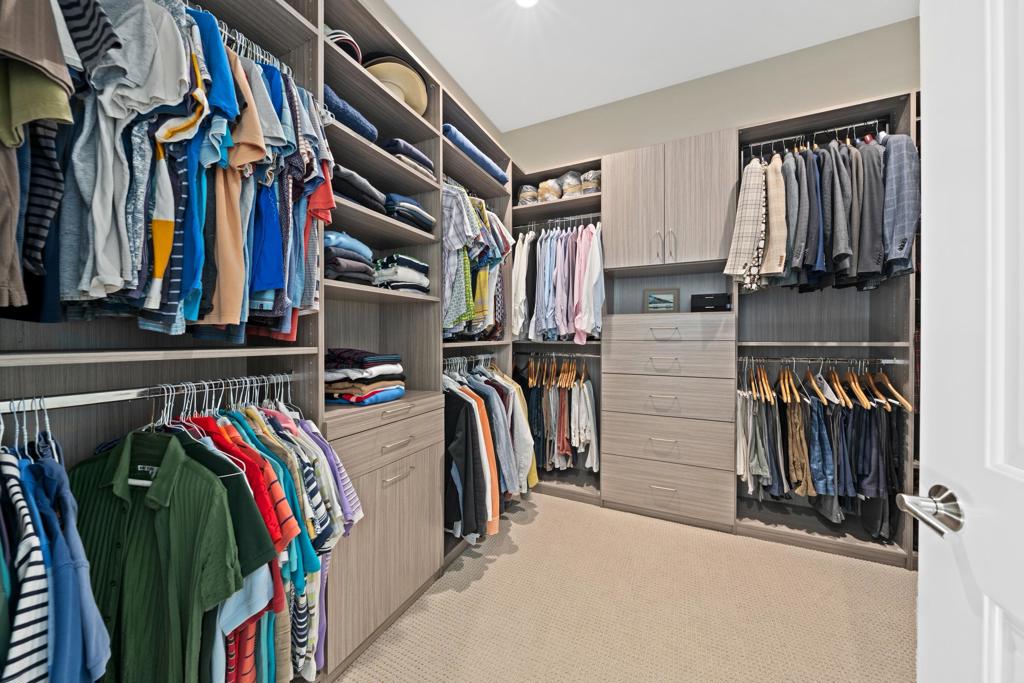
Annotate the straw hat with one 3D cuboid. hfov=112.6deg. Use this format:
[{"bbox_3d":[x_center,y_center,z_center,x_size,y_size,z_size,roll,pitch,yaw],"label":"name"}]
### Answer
[{"bbox_3d":[-0.554,-1.101,1.527,0.330,0.120,0.320,-32,-18,18],"label":"straw hat"}]

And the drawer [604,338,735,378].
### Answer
[{"bbox_3d":[1.032,0.106,2.312,0.761,0.221,0.360,0,0,25],"label":"drawer"}]

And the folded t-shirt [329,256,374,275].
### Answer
[{"bbox_3d":[-0.671,-0.265,1.262,0.260,0.045,0.205,0,0,25],"label":"folded t-shirt"}]

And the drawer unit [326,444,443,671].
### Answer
[{"bbox_3d":[-0.618,0.761,1.425,0.360,0.585,0.612,0,0,25],"label":"drawer unit"}]

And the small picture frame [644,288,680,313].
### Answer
[{"bbox_3d":[1.026,-0.265,2.337,0.226,0.181,0.035,0,-6,25],"label":"small picture frame"}]

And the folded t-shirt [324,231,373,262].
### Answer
[{"bbox_3d":[-0.709,-0.361,1.335,0.270,0.058,0.200,0,0,25],"label":"folded t-shirt"}]

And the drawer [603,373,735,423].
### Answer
[{"bbox_3d":[1.032,0.344,2.312,0.761,0.254,0.360,0,0,25],"label":"drawer"}]

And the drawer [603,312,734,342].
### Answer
[{"bbox_3d":[1.032,-0.088,2.312,0.761,0.167,0.360,0,0,25],"label":"drawer"}]

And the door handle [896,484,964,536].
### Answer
[{"bbox_3d":[0.598,0.246,0.481,0.058,0.065,0.137,0,0,23],"label":"door handle"}]

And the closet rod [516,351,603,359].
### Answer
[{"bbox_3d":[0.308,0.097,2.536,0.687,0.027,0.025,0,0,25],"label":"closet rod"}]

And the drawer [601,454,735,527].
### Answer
[{"bbox_3d":[1.054,0.945,2.361,0.775,0.328,0.370,0,0,25],"label":"drawer"}]

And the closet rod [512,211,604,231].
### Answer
[{"bbox_3d":[0.316,-0.955,2.752,0.860,0.030,0.022,0,0,25],"label":"closet rod"}]

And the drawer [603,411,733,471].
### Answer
[{"bbox_3d":[1.032,0.615,2.312,0.761,0.290,0.360,0,0,25],"label":"drawer"}]

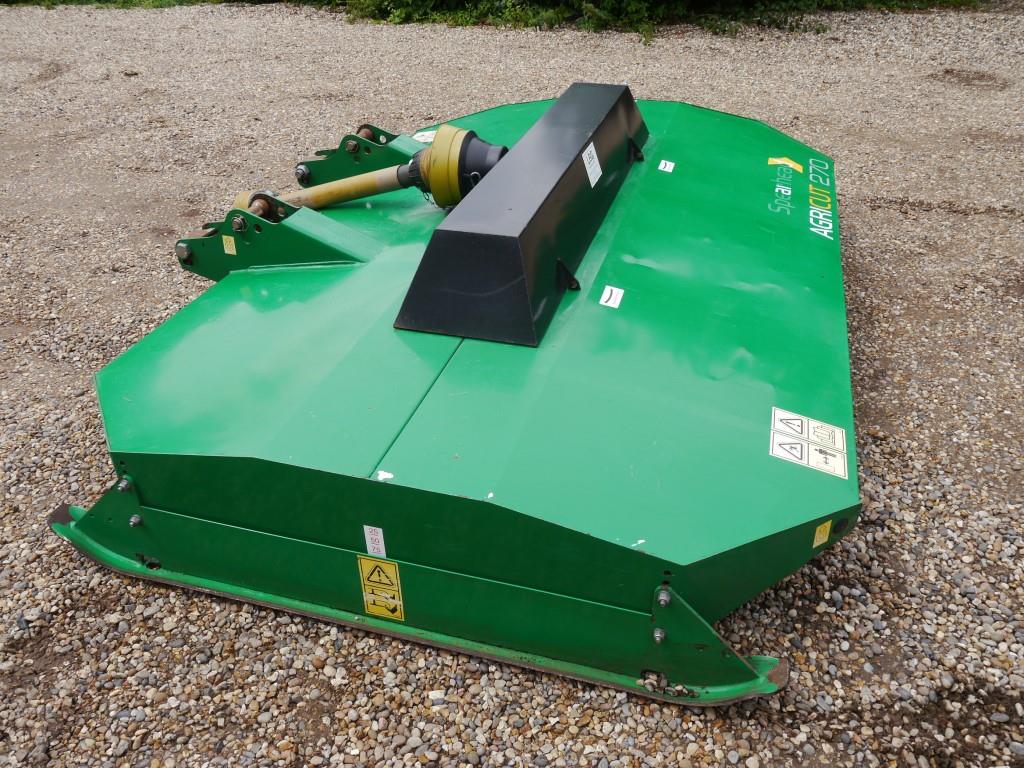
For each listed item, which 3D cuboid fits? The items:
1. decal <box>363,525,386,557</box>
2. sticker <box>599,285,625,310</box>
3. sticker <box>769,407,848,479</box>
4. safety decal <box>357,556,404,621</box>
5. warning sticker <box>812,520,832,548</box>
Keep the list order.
[{"bbox_3d":[-0.278,0.321,1.682,0.040,0.082,0.002,9,35,14],"label":"decal"},{"bbox_3d":[0.268,-0.231,2.205,0.049,0.002,0.106,16,36,9],"label":"sticker"},{"bbox_3d":[0.648,0.127,1.808,0.164,0.002,0.181,16,36,9],"label":"sticker"},{"bbox_3d":[-0.277,0.436,1.759,0.089,0.177,0.002,9,35,14],"label":"safety decal"},{"bbox_3d":[0.622,0.301,1.656,0.040,0.061,0.002,-17,36,-22],"label":"warning sticker"}]

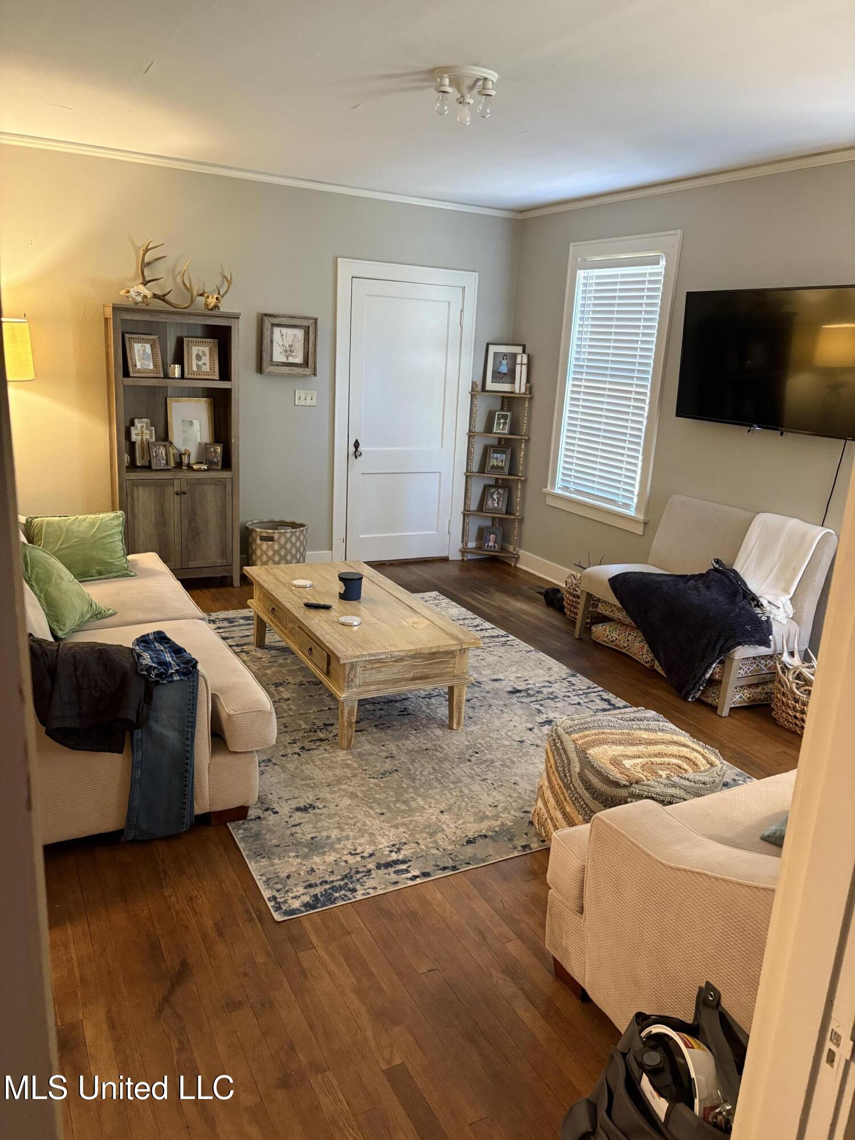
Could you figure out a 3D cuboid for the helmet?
[{"bbox_3d":[0.482,0.995,1.611,0.165,0.275,0.220,11,14,-17],"label":"helmet"}]

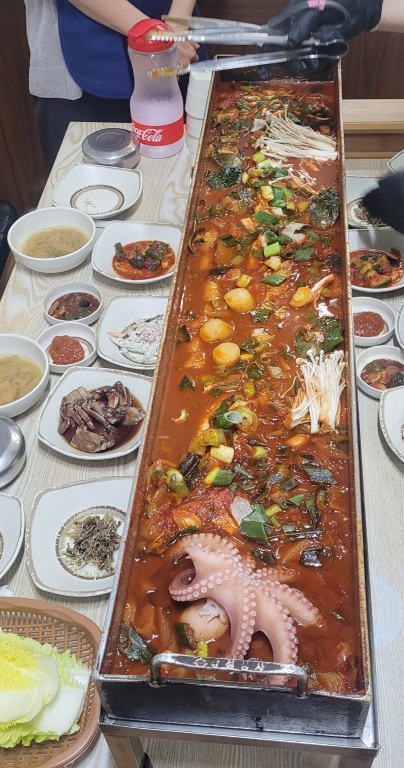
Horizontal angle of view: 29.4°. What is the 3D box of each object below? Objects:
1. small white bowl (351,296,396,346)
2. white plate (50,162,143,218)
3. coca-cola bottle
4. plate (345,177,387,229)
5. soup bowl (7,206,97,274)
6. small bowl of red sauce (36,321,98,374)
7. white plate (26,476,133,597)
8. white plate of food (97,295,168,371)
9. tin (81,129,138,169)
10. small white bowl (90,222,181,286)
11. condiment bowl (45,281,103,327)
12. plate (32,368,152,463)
[{"bbox_3d":[0.224,-0.082,1.062,0.082,0.030,0.082,2,47,5],"label":"small white bowl"},{"bbox_3d":[-0.179,-0.320,1.312,0.146,0.027,0.146,9,48,12],"label":"white plate"},{"bbox_3d":[-0.082,-0.522,1.359,0.094,0.223,0.094,-1,48,2],"label":"coca-cola bottle"},{"bbox_3d":[0.285,-0.287,1.259,0.144,0.028,0.144,6,48,8],"label":"plate"},{"bbox_3d":[-0.231,-0.218,1.206,0.136,0.047,0.136,-2,47,2],"label":"soup bowl"},{"bbox_3d":[-0.181,-0.045,1.051,0.084,0.030,0.084,-2,47,2],"label":"small bowl of red sauce"},{"bbox_3d":[-0.120,0.173,0.863,0.144,0.028,0.144,-7,48,-4],"label":"white plate"},{"bbox_3d":[-0.073,-0.067,1.068,0.143,0.027,0.143,2,47,5],"label":"white plate of food"},{"bbox_3d":[-0.164,-0.425,1.392,0.104,0.050,0.104,-1,48,2],"label":"tin"},{"bbox_3d":[-0.096,-0.198,1.192,0.145,0.027,0.145,5,47,8],"label":"small white bowl"},{"bbox_3d":[-0.184,-0.108,1.111,0.085,0.030,0.085,-2,47,2],"label":"condiment bowl"},{"bbox_3d":[-0.132,0.042,0.983,0.144,0.028,0.144,11,49,12],"label":"plate"}]

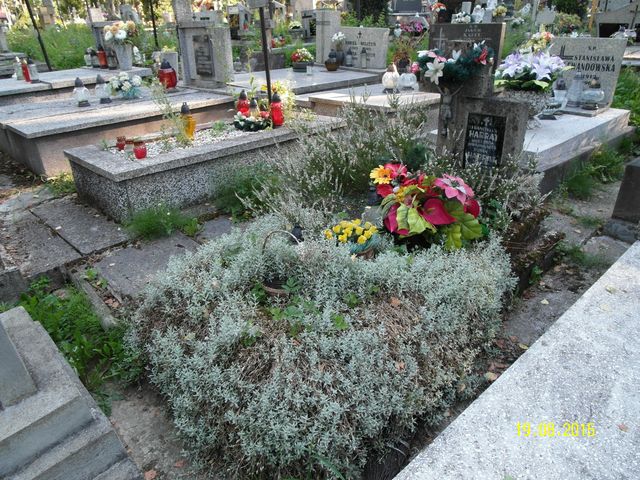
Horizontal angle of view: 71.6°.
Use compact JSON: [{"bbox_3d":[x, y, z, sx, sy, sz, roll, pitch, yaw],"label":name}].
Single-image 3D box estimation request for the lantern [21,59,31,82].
[{"bbox_3d":[-3.264,-1.878,4.925,0.080,0.250,0.080,-2,27,0],"label":"lantern"}]

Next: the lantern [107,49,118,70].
[{"bbox_3d":[-2.776,-2.415,5.931,0.125,0.265,0.125,-2,27,0],"label":"lantern"}]

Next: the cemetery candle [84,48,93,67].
[{"bbox_3d":[-3.315,-2.604,6.325,0.102,0.237,0.102,21,34,33],"label":"cemetery candle"}]

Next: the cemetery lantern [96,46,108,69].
[{"bbox_3d":[-3.020,-2.521,6.121,0.132,0.287,0.132,21,34,33],"label":"cemetery lantern"}]

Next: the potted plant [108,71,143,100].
[{"bbox_3d":[-2.128,-1.702,4.894,0.338,0.244,0.288,21,34,33],"label":"potted plant"}]

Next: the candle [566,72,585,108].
[{"bbox_3d":[2.606,-1.529,4.500,0.150,0.353,0.150,1,27,0],"label":"candle"}]

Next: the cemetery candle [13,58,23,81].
[{"bbox_3d":[-3.431,-1.943,5.041,0.100,0.235,0.100,-2,27,0],"label":"cemetery candle"}]

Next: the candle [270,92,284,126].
[{"bbox_3d":[-0.393,-1.193,4.050,0.120,0.286,0.120,1,27,0],"label":"candle"}]

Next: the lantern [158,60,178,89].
[{"bbox_3d":[-1.953,-2.099,5.650,0.234,0.340,0.234,1,27,0],"label":"lantern"}]

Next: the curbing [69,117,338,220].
[{"bbox_3d":[-0.794,-0.752,3.872,0.773,0.347,2.341,23,34,37],"label":"curbing"}]

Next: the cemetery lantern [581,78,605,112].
[{"bbox_3d":[2.457,-1.310,3.996,0.200,0.260,0.200,-2,27,0],"label":"cemetery lantern"}]

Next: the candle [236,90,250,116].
[{"bbox_3d":[-0.727,-1.301,4.246,0.120,0.260,0.120,-2,27,0],"label":"candle"}]

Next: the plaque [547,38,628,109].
[{"bbox_3d":[2.930,-1.884,4.957,0.090,0.676,0.760,-24,35,-39],"label":"plaque"}]

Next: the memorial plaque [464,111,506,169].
[{"bbox_3d":[1.162,-0.674,3.135,0.270,0.402,0.030,23,34,38],"label":"memorial plaque"}]

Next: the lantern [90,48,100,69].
[{"bbox_3d":[-3.059,-2.468,6.033,0.120,0.240,0.120,-2,27,0],"label":"lantern"}]

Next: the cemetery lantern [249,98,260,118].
[{"bbox_3d":[-0.598,-1.174,4.037,0.096,0.218,0.096,0,28,0],"label":"cemetery lantern"}]

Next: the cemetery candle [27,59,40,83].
[{"bbox_3d":[-3.821,-2.255,5.900,0.145,0.290,0.145,1,27,0],"label":"cemetery candle"}]

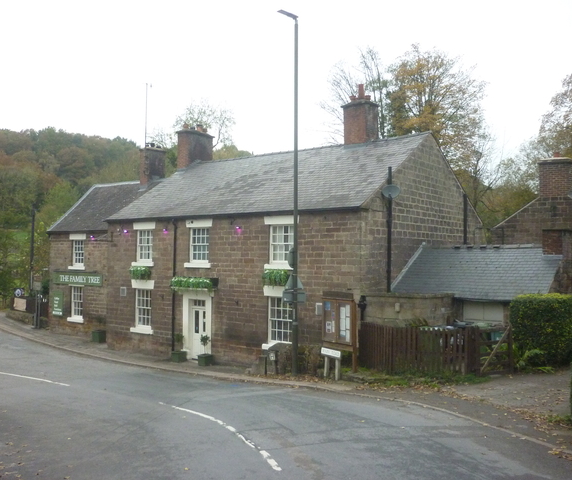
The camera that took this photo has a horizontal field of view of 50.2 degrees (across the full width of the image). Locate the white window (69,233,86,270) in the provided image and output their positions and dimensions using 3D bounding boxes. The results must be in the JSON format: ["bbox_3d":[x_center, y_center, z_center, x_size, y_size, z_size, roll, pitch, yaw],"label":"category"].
[{"bbox_3d":[-10.226,0.577,29.966,1.450,1.810,0.220,-1,-2,38],"label":"white window"}]

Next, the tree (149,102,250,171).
[{"bbox_3d":[-6.706,-2.705,48.111,8.500,16.500,8.000,1,-2,-11],"label":"tree"}]

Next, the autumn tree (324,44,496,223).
[{"bbox_3d":[7.779,-3.506,38.127,10.500,17.500,10.000,0,-2,9],"label":"autumn tree"}]

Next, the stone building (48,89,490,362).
[{"bbox_3d":[-1.969,-0.707,28.977,19.300,11.000,10.200,-1,-2,38],"label":"stone building"}]

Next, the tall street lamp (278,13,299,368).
[{"bbox_3d":[0.083,-1.435,18.513,0.300,11.100,0.820,-1,-2,43],"label":"tall street lamp"}]

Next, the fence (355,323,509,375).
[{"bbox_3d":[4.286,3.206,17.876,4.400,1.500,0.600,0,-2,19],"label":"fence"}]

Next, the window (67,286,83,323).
[{"bbox_3d":[-10.347,3.155,29.979,1.400,1.834,0.220,-1,-2,38],"label":"window"}]

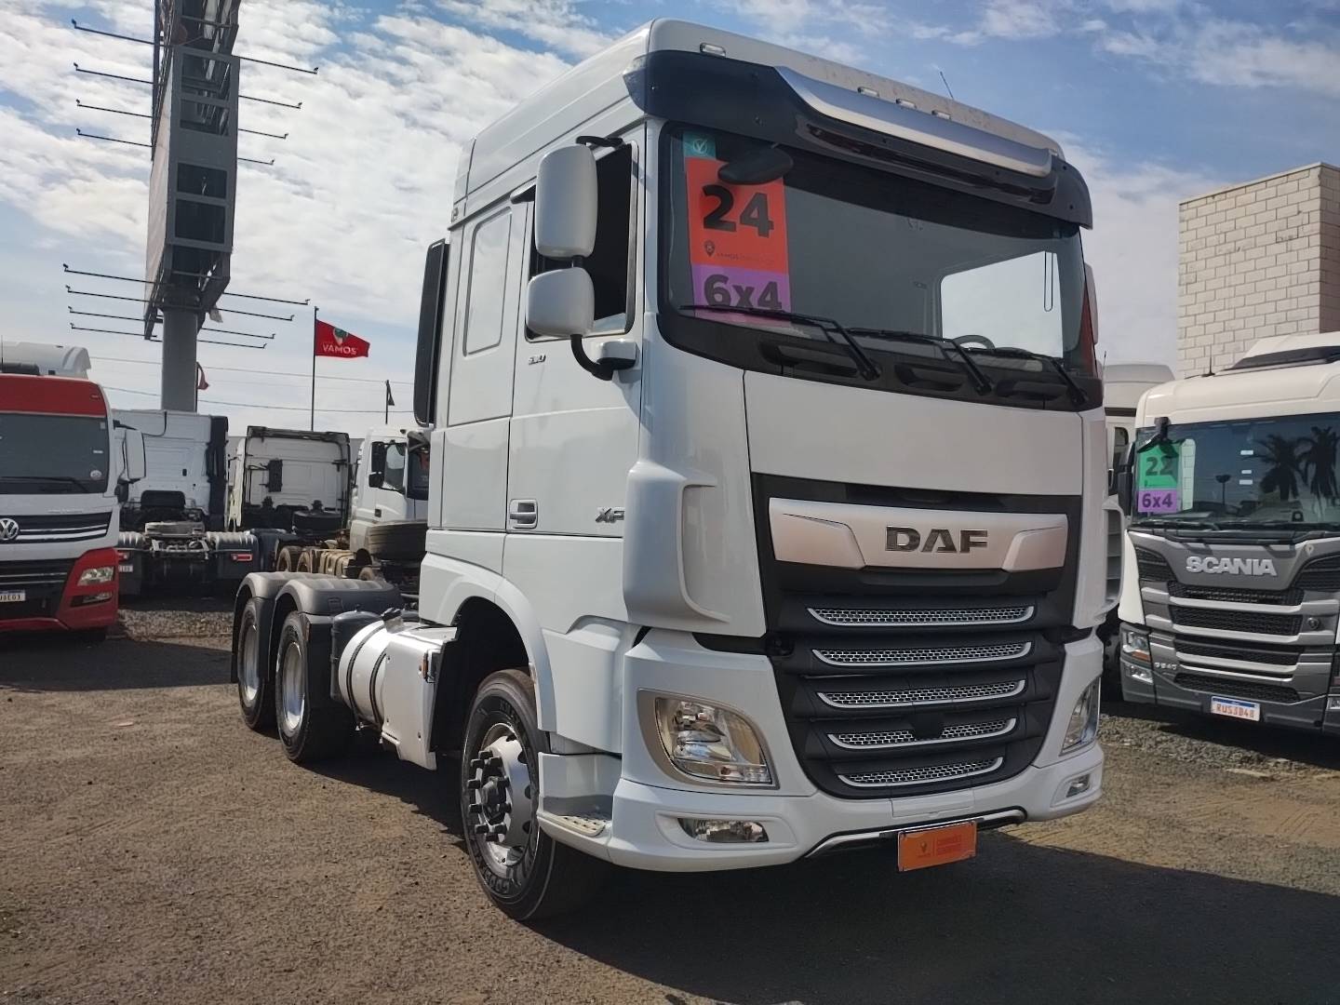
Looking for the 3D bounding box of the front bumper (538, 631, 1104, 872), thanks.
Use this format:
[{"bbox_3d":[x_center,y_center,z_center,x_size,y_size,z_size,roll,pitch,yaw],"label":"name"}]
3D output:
[{"bbox_3d":[0.763,0.860,4.283,2.460,0.740,0.780,3,-2,-33],"label":"front bumper"}]

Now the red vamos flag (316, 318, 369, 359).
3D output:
[{"bbox_3d":[-8.464,-4.232,28.000,1.420,1.000,0.200,2,-1,-9],"label":"red vamos flag"}]

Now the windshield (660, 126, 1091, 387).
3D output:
[{"bbox_3d":[0.951,-0.914,4.127,2.270,0.740,0.190,3,-10,-33],"label":"windshield"}]

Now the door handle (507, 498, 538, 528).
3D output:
[{"bbox_3d":[-0.565,0.042,4.165,0.045,0.108,0.215,3,-2,-33],"label":"door handle"}]

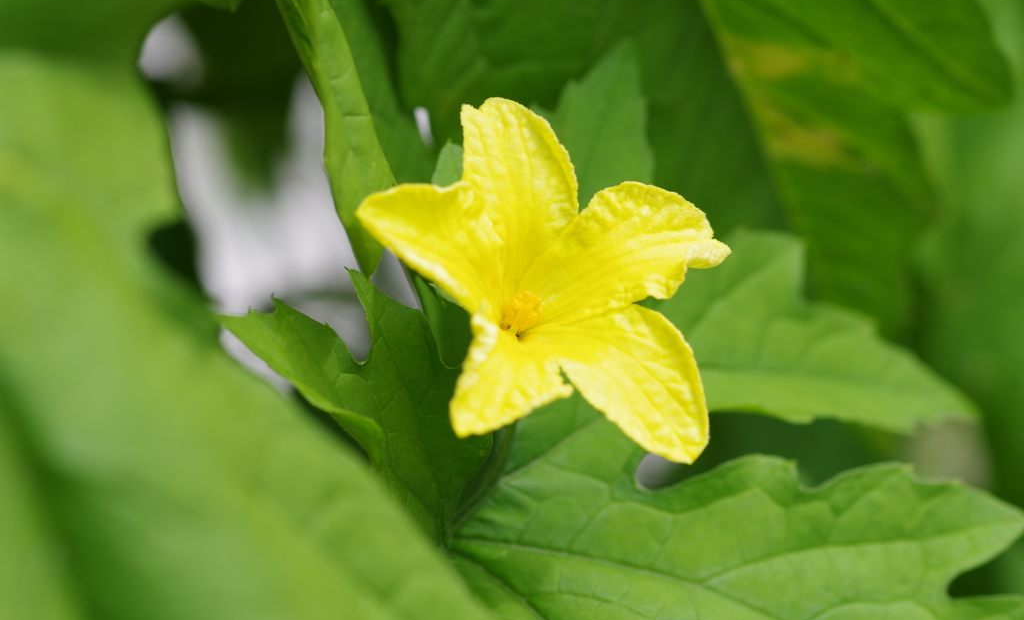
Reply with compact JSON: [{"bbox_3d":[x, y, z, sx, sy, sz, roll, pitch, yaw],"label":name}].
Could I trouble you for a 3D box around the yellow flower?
[{"bbox_3d":[0.003,-0.002,0.420,0.038,0.038,0.016,-7,-22,-20],"label":"yellow flower"}]

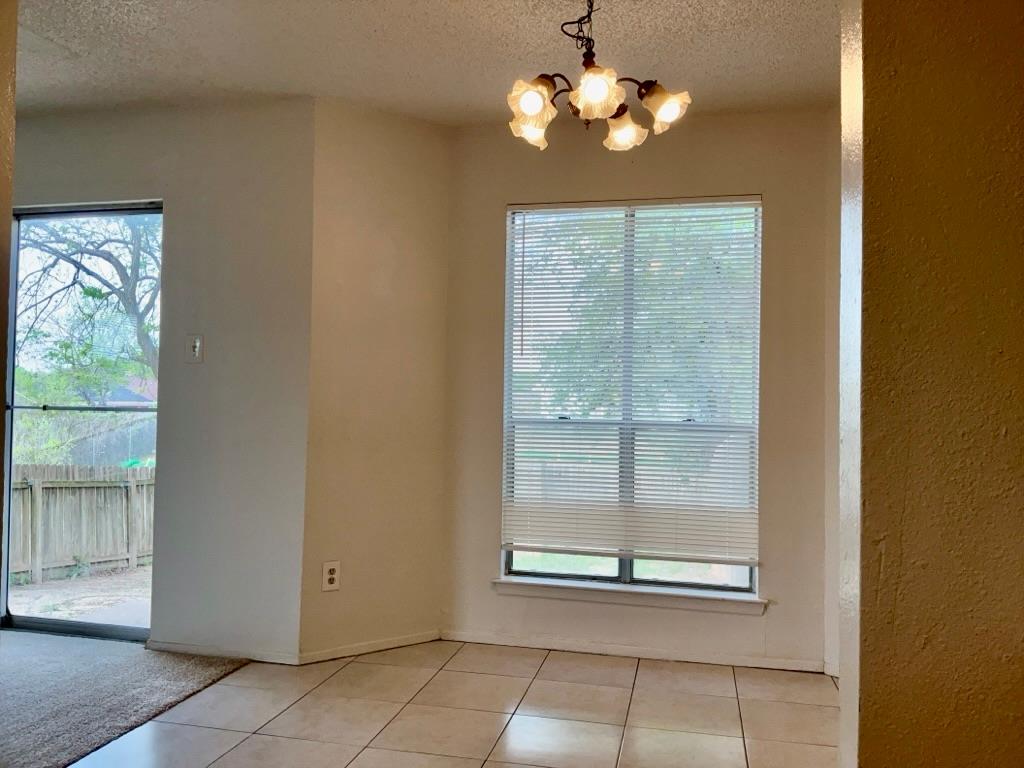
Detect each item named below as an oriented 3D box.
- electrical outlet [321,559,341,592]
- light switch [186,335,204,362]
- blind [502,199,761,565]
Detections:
[{"bbox_3d":[-0.785,0.837,3.476,0.077,0.123,0.010,2,-2,-36],"label":"electrical outlet"},{"bbox_3d":[-1.410,-0.156,3.543,0.079,0.122,0.016,1,-2,13],"label":"light switch"},{"bbox_3d":[0.532,-0.026,3.649,1.143,1.629,0.045,1,-2,13],"label":"blind"}]

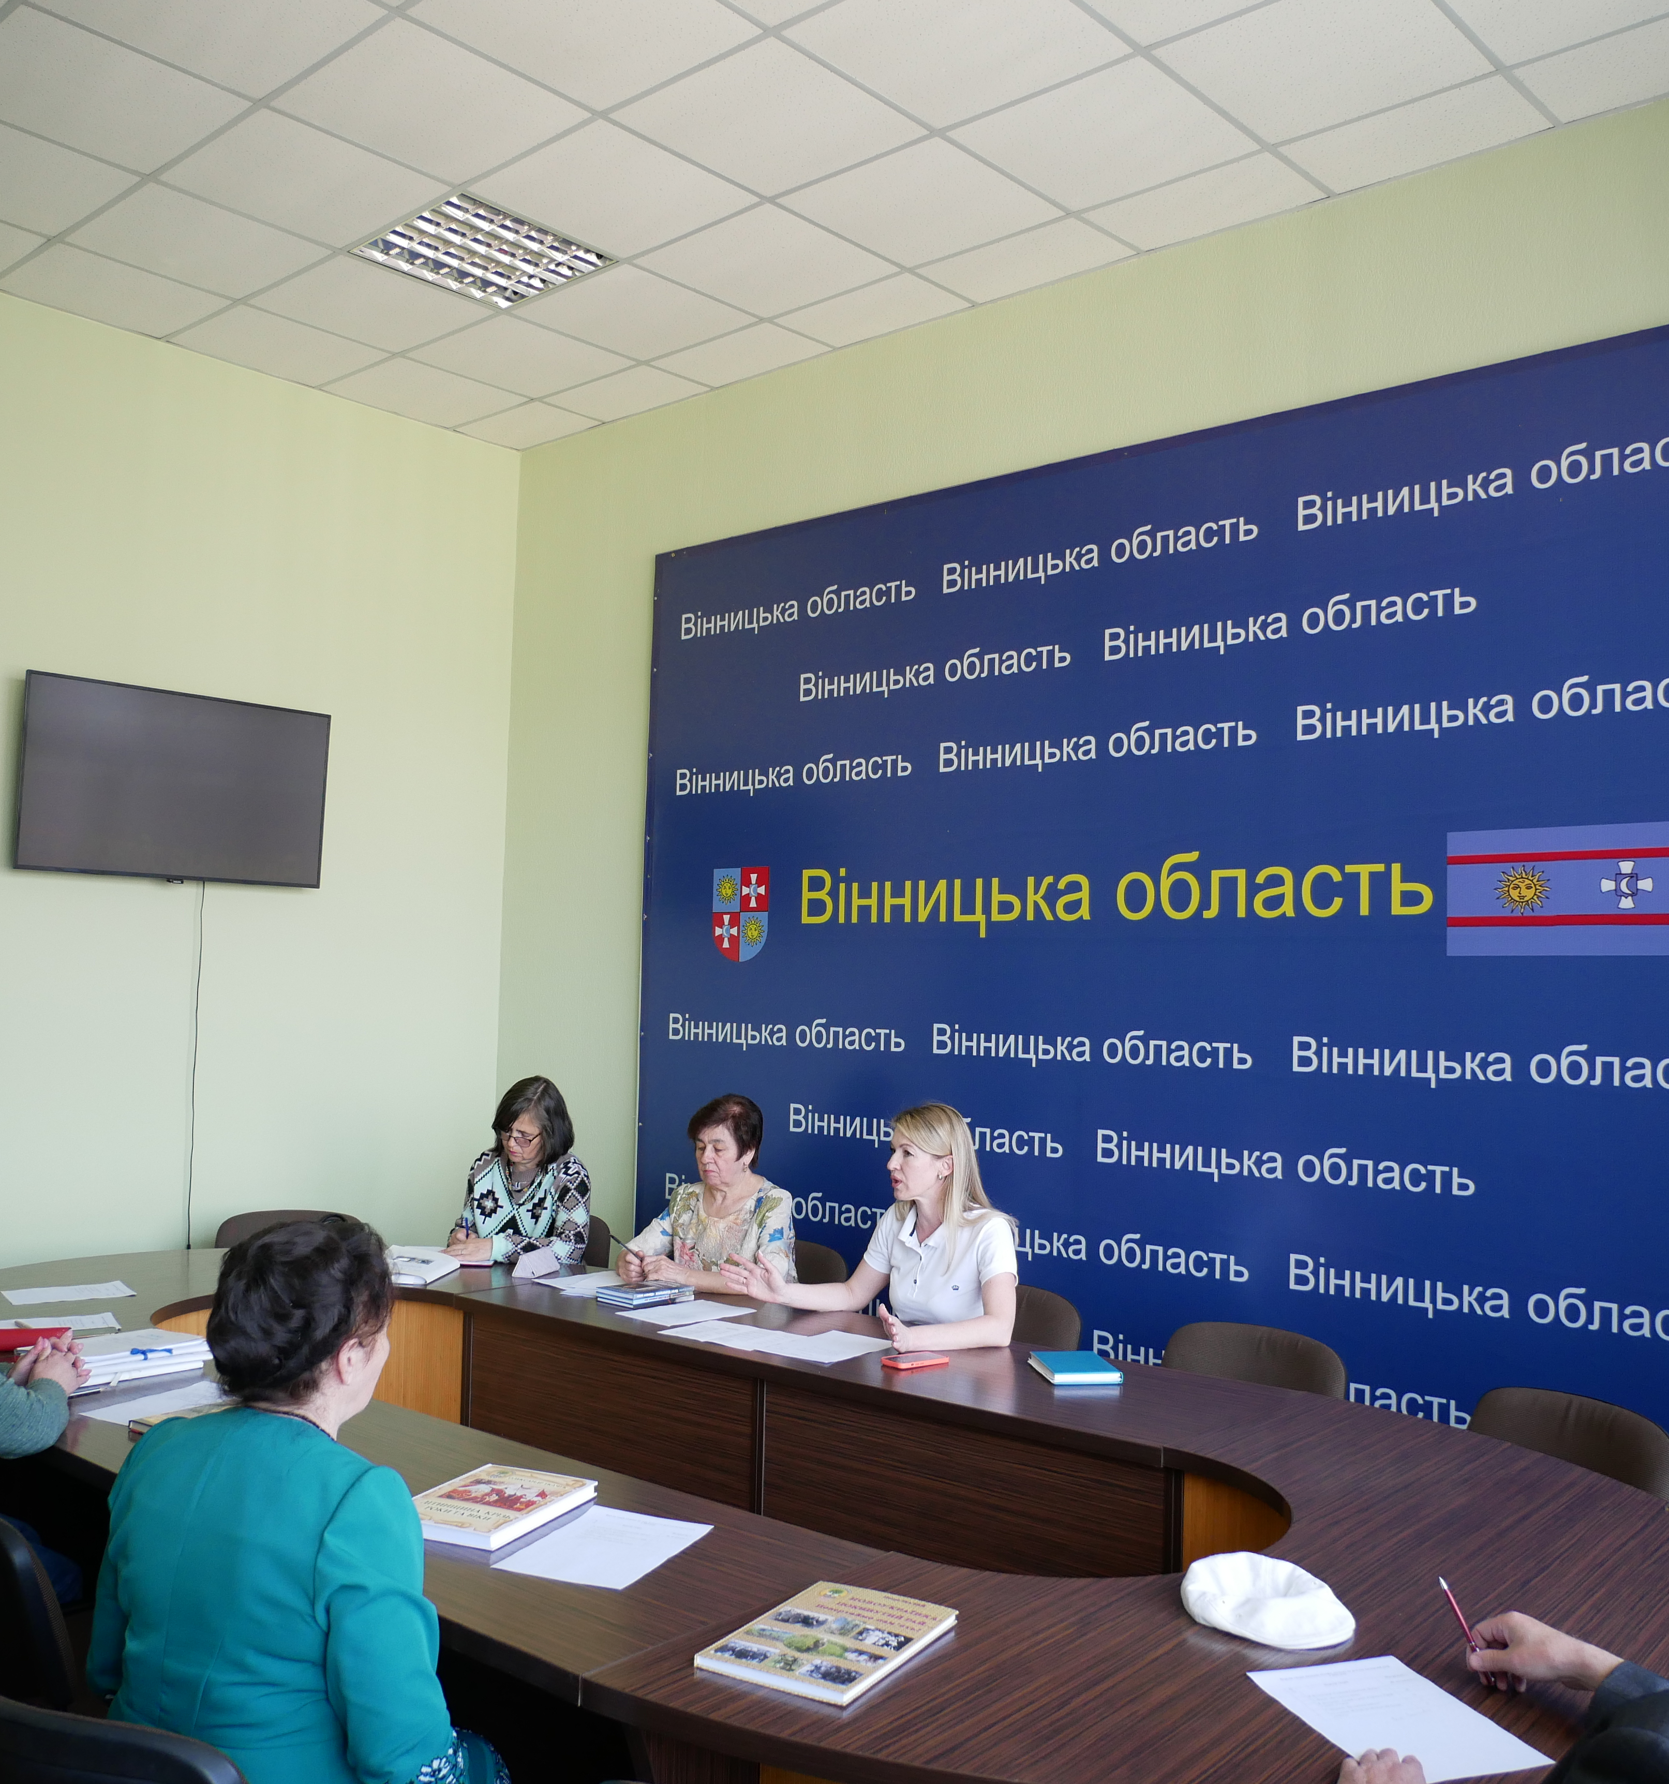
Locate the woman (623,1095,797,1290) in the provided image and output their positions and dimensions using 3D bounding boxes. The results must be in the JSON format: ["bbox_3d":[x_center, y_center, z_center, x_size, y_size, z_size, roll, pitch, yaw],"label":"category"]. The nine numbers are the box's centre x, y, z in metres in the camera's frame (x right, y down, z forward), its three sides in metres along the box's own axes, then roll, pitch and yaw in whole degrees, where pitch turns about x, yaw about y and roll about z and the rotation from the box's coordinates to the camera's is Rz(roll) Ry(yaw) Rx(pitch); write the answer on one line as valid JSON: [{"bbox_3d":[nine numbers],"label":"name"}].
[{"bbox_3d":[-0.396,1.210,4.646,0.540,1.260,0.650,0,-3,28],"label":"woman"}]

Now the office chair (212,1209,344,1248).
[{"bbox_3d":[-1.742,1.426,5.040,0.500,0.820,0.560,1,-3,-6],"label":"office chair"}]

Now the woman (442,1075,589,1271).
[{"bbox_3d":[-0.994,1.214,5.057,0.490,1.270,0.650,0,-3,14],"label":"woman"}]

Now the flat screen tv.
[{"bbox_3d":[-2.254,-0.368,5.701,0.070,0.630,1.085,3,-1,42],"label":"flat screen tv"}]

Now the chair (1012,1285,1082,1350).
[{"bbox_3d":[0.290,1.416,4.089,0.500,0.820,0.560,-1,-4,40],"label":"chair"}]

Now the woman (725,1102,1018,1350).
[{"bbox_3d":[0.188,1.183,4.114,0.680,1.285,0.550,3,-4,-41],"label":"woman"}]

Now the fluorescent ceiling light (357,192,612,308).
[{"bbox_3d":[-1.078,-1.964,4.999,0.585,0.070,0.585,-1,-4,42],"label":"fluorescent ceiling light"}]

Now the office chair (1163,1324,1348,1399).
[{"bbox_3d":[0.840,1.403,3.604,0.500,0.820,0.560,-1,-3,32],"label":"office chair"}]

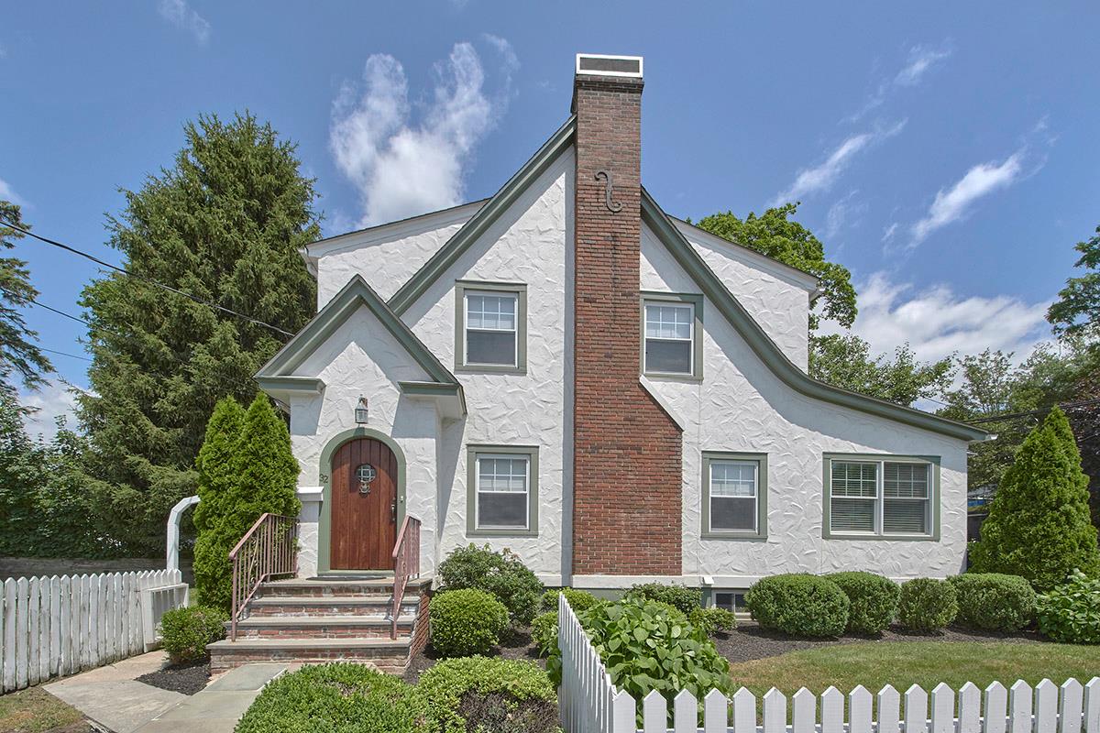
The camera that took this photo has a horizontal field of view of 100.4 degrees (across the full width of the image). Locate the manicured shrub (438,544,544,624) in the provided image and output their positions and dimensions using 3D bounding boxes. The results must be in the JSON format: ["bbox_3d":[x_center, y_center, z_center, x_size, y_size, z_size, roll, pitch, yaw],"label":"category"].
[{"bbox_3d":[-0.877,3.244,6.800,1.500,1.200,1.250,0,-3,-4],"label":"manicured shrub"}]

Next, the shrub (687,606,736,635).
[{"bbox_3d":[2.308,3.614,6.500,0.740,0.430,0.680,0,-3,-4],"label":"shrub"}]

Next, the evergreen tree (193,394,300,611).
[{"bbox_3d":[-4.177,1.984,6.300,1.350,3.200,1.150,0,-3,-4],"label":"evergreen tree"}]

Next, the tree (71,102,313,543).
[{"bbox_3d":[-10.354,-0.770,13.500,6.200,13.400,6.000,0,-3,-4],"label":"tree"}]

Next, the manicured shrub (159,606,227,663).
[{"bbox_3d":[-3.768,2.837,4.850,0.600,0.600,0.580,3,-17,-8],"label":"manicured shrub"}]

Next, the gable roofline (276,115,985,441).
[{"bbox_3d":[1.650,-1.380,7.750,11.700,5.300,1.800,0,-3,-4],"label":"gable roofline"}]

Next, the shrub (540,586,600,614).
[{"bbox_3d":[0.290,3.476,6.750,0.900,0.500,0.750,0,-3,-4],"label":"shrub"}]

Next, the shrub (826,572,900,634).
[{"bbox_3d":[4.773,3.638,7.050,1.050,0.920,1.050,0,-3,-4],"label":"shrub"}]

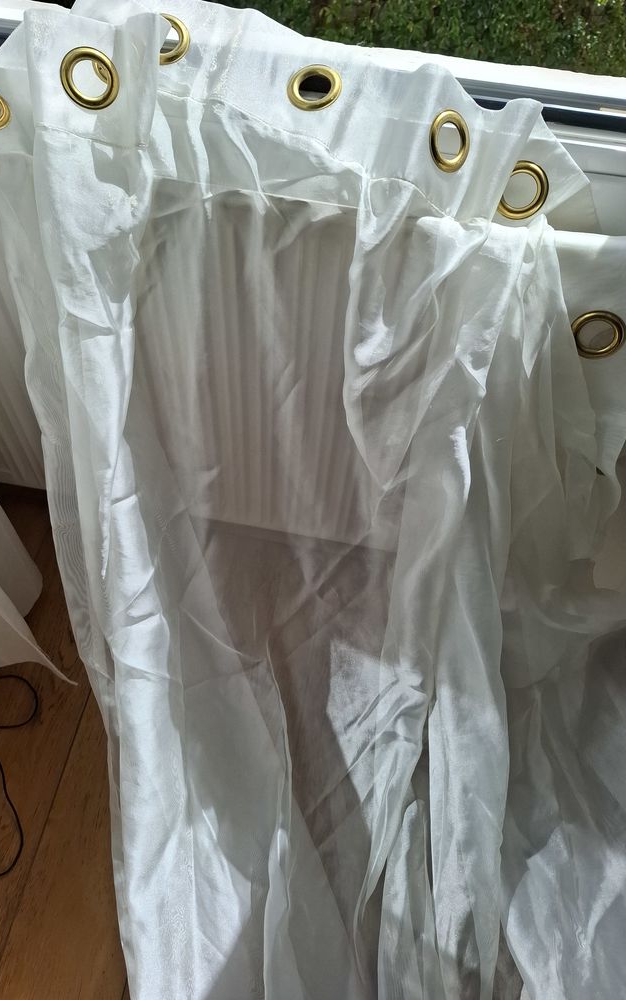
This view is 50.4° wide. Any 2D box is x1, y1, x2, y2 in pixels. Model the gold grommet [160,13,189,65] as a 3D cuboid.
[{"bbox_3d":[-0.175,-0.537,0.775,0.064,0.011,0.064,-6,87,-8],"label":"gold grommet"}]

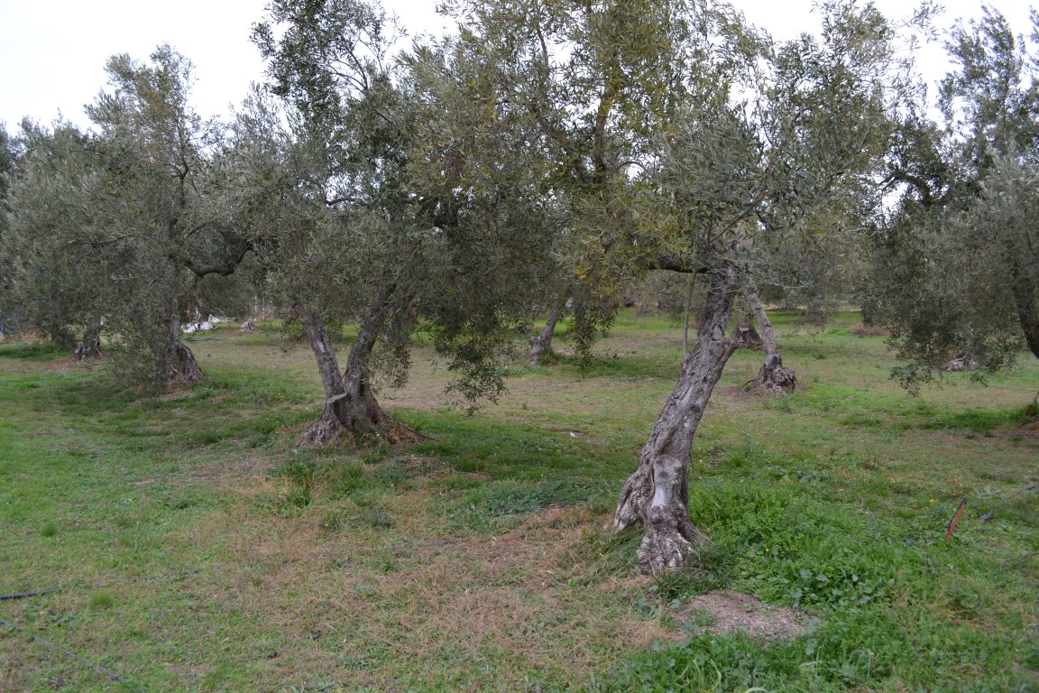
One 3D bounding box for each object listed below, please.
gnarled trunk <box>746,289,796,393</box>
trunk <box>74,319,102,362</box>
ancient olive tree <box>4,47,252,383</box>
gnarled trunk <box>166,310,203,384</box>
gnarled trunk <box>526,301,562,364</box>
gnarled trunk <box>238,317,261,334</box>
[{"bbox_3d":[3.977,-0.099,12.276,0.761,1.545,0.700,1,5,18],"label":"gnarled trunk"},{"bbox_3d":[-9.658,-0.180,17.402,0.600,0.908,0.620,-2,5,-29],"label":"trunk"},{"bbox_3d":[-6.766,-2.205,13.234,3.980,5.595,3.900,-2,5,-27],"label":"ancient olive tree"},{"bbox_3d":[-5.812,-0.017,13.470,0.575,1.196,0.620,-2,5,-23],"label":"gnarled trunk"},{"bbox_3d":[0.548,-0.305,16.567,0.769,1.287,0.650,0,4,2],"label":"gnarled trunk"},{"bbox_3d":[-9.508,-0.785,27.405,0.720,0.556,0.650,-2,5,-19],"label":"gnarled trunk"}]

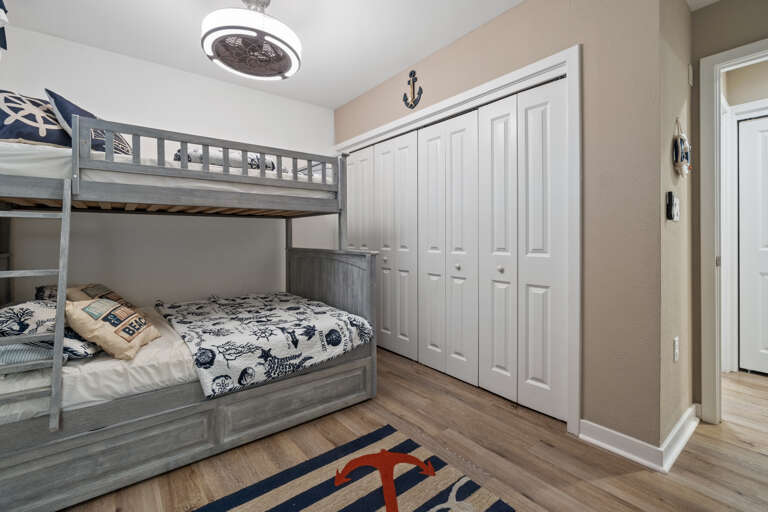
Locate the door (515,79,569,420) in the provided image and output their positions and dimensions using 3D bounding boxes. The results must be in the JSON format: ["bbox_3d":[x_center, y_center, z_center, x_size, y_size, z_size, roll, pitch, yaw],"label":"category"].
[{"bbox_3d":[0.981,-0.042,1.987,0.036,2.007,0.297,-2,2,-40],"label":"door"}]

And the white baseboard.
[{"bbox_3d":[1.463,0.934,1.828,0.700,0.105,0.375,-2,2,-40],"label":"white baseboard"}]

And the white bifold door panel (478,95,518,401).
[{"bbox_3d":[0.792,-0.054,2.211,0.037,2.007,0.295,-2,2,-40],"label":"white bifold door panel"}]

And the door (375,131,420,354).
[{"bbox_3d":[0.115,-0.098,3.011,0.037,2.007,0.596,-2,2,-40],"label":"door"}]

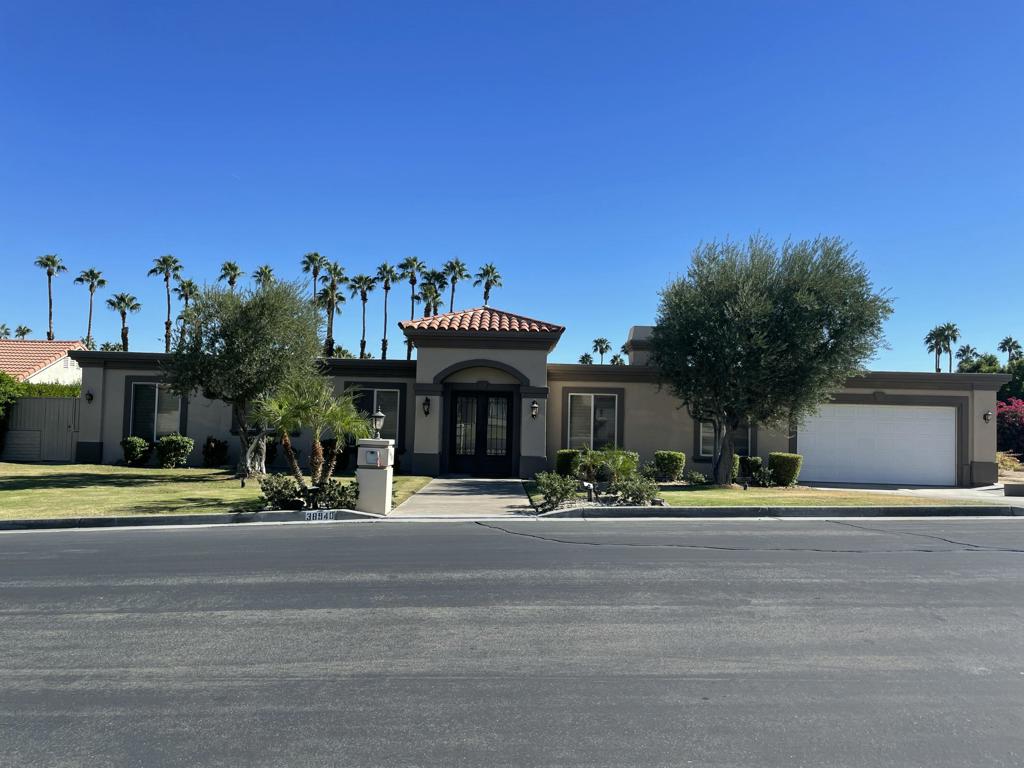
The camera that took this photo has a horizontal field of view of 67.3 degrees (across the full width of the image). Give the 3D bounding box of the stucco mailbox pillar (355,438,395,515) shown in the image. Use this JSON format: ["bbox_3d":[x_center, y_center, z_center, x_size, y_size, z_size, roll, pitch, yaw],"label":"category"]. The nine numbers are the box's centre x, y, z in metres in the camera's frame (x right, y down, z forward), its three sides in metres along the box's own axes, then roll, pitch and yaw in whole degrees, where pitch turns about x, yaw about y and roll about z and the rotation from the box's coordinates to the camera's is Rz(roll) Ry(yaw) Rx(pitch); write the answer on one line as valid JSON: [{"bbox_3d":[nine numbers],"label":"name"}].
[{"bbox_3d":[-2.339,1.567,13.150,0.520,1.270,0.580,1,-2,0],"label":"stucco mailbox pillar"}]

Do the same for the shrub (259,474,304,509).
[{"bbox_3d":[-4.016,1.864,13.400,0.800,0.610,0.750,1,-2,0],"label":"shrub"}]

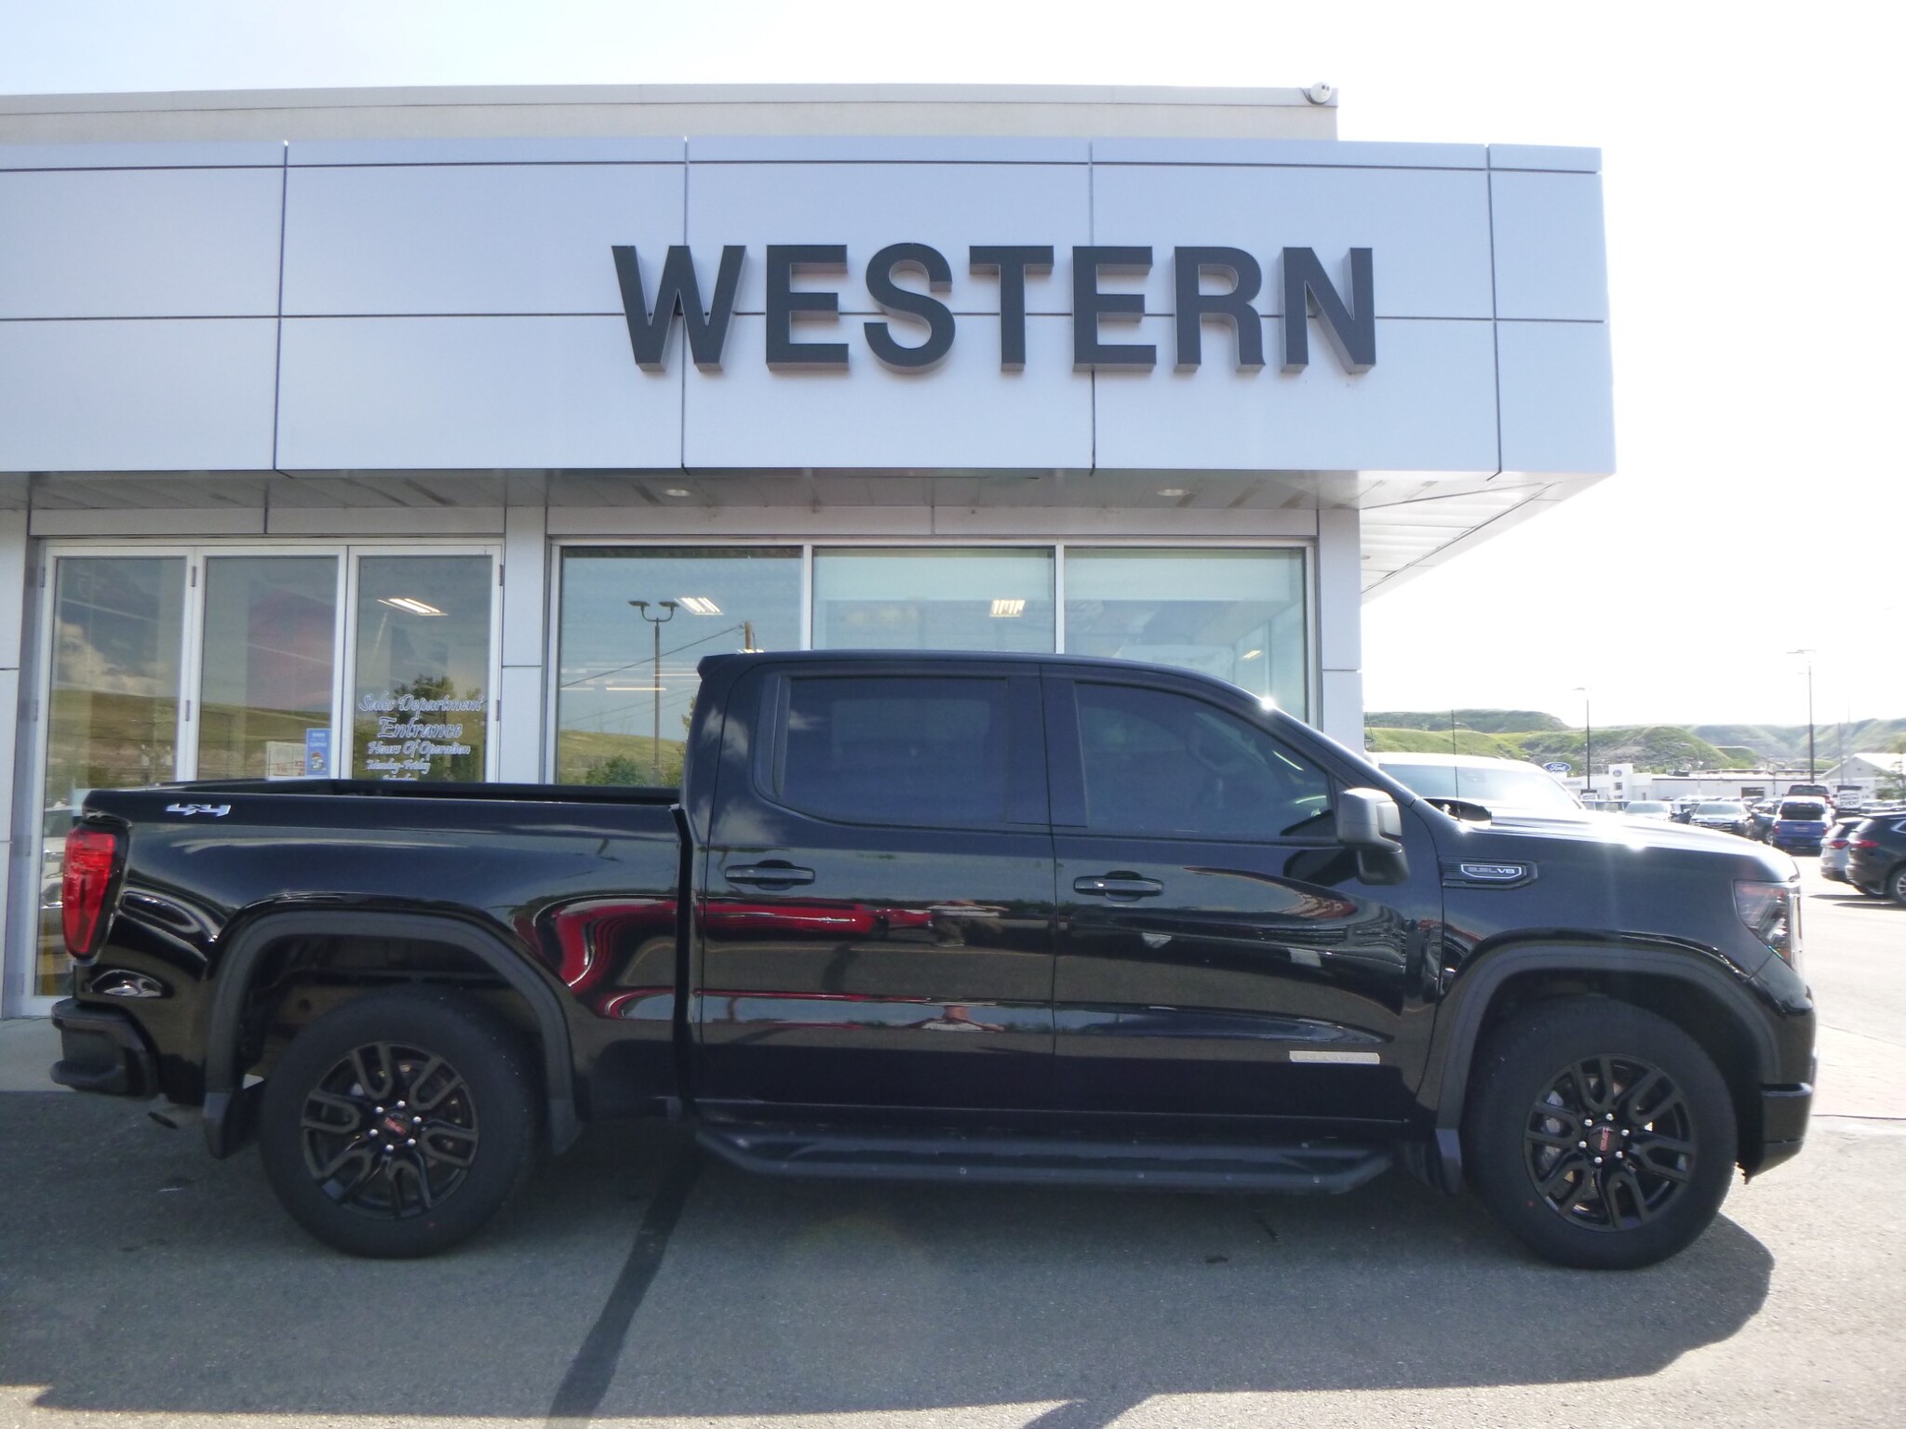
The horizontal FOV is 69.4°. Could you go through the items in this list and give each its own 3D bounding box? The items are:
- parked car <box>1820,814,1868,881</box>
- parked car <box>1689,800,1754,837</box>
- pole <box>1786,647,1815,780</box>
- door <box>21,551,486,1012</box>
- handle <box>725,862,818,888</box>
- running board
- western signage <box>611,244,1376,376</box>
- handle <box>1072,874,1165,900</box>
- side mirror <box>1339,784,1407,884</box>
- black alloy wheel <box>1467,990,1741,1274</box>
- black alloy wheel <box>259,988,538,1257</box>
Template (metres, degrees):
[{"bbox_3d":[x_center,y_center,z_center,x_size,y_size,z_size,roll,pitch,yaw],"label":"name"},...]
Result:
[{"bbox_3d":[19.749,2.785,27.168,4.550,1.640,1.840,-2,-5,28],"label":"parked car"},{"bbox_3d":[25.591,3.794,45.845,1.880,1.700,4.650,-3,-5,31],"label":"parked car"},{"bbox_3d":[38.502,1.367,62.069,1.500,8.765,0.500,-2,-5,30],"label":"pole"},{"bbox_3d":[-4.490,0.390,9.000,3.020,3.060,0.100,0,-4,0],"label":"door"},{"bbox_3d":[-0.571,0.501,4.290,0.280,0.068,0.060,0,-4,0],"label":"handle"},{"bbox_3d":[0.278,1.387,4.294,2.180,0.105,0.200,1,-4,0],"label":"running board"},{"bbox_3d":[0.234,-2.417,8.202,4.503,0.735,0.150,0,-4,0],"label":"western signage"},{"bbox_3d":[0.515,0.534,4.272,0.280,0.068,0.060,0,-4,0],"label":"handle"},{"bbox_3d":[1.282,0.371,4.204,0.170,0.290,0.290,0,-4,0],"label":"side mirror"},{"bbox_3d":[1.983,1.292,4.349,0.840,0.840,0.285,0,-4,0],"label":"black alloy wheel"},{"bbox_3d":[-1.707,1.269,4.381,0.840,0.840,0.285,0,-4,0],"label":"black alloy wheel"}]

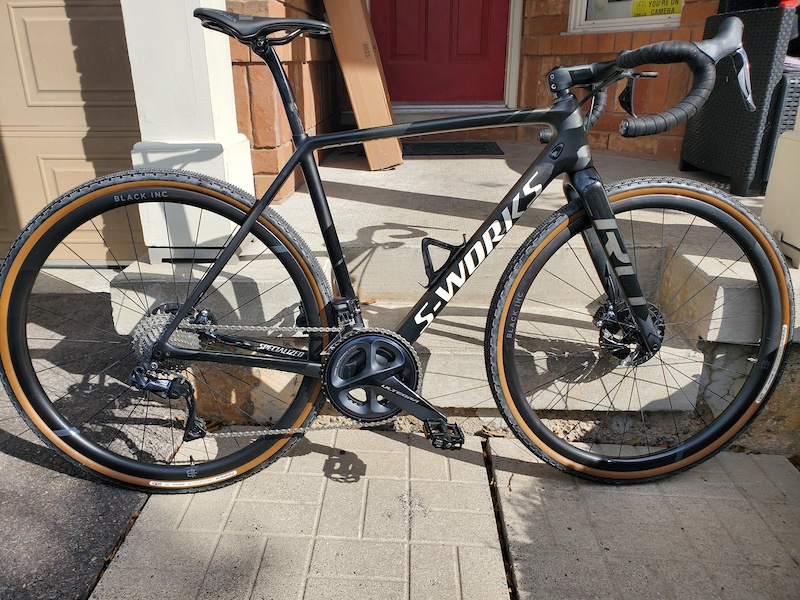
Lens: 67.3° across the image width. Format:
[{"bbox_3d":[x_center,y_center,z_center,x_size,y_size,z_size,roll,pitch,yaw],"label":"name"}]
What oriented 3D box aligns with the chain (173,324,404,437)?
[{"bbox_3d":[-0.234,0.169,1.251,0.533,0.244,0.034,-1,13,-3],"label":"chain"}]

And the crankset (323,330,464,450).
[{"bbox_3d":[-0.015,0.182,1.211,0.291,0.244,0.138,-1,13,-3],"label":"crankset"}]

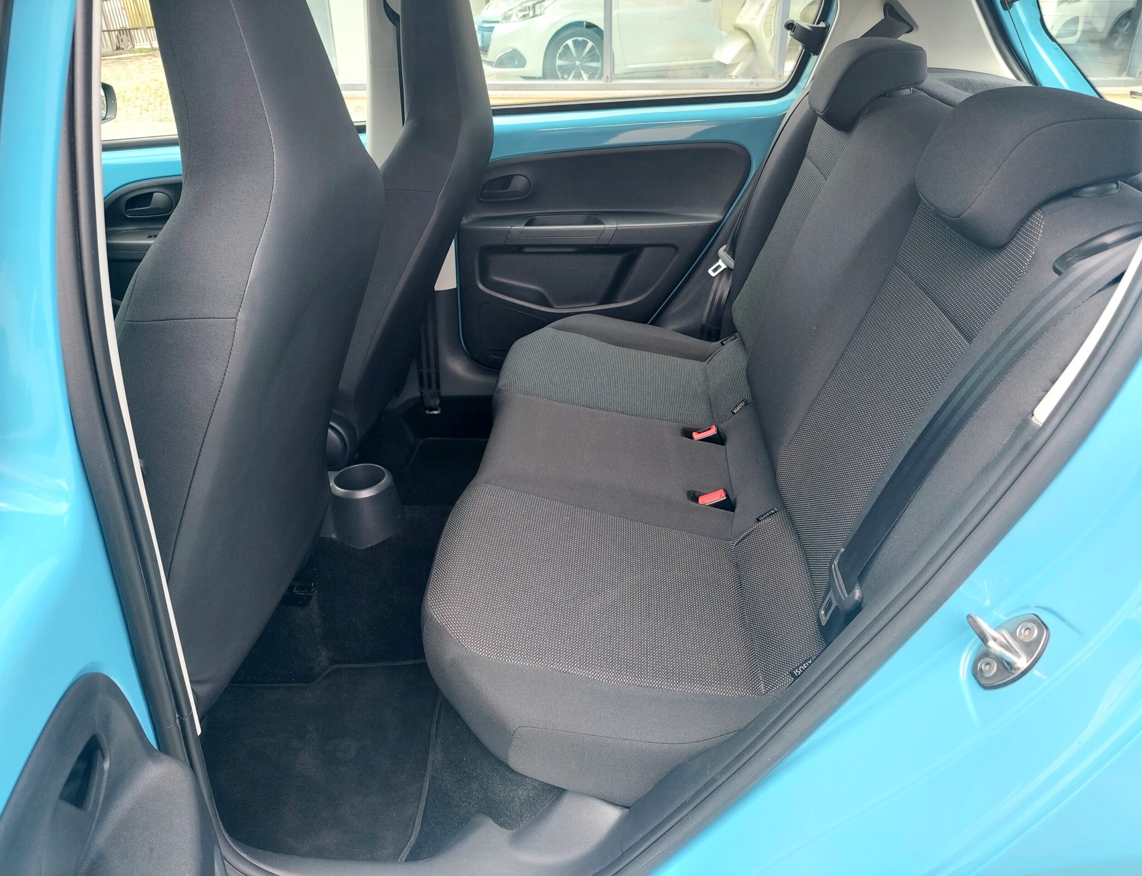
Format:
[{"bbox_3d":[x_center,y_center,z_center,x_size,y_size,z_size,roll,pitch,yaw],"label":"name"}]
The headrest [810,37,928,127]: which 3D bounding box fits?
[{"bbox_3d":[0.462,-0.568,1.347,0.141,0.129,0.215,10,29,-1],"label":"headrest"}]

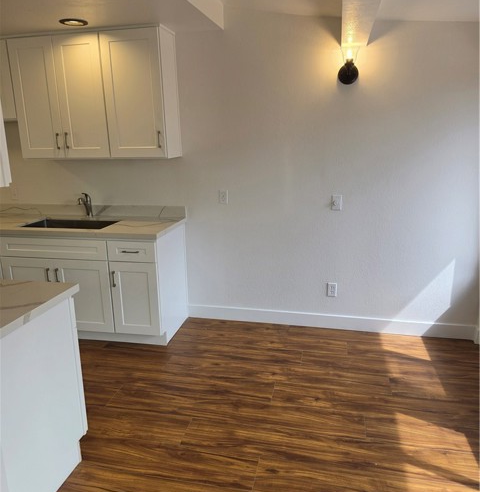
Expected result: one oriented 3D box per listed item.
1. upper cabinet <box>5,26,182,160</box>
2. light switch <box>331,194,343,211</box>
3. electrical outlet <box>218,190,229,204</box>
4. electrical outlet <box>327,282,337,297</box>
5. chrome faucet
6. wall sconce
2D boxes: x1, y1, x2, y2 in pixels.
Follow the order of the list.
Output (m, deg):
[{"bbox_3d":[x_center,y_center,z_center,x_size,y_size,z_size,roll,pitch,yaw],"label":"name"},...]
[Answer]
[{"bbox_3d":[-1.120,-1.157,3.340,1.234,0.905,0.320,2,15,12],"label":"upper cabinet"},{"bbox_3d":[0.753,-0.331,3.300,0.078,0.119,0.020,2,15,12],"label":"light switch"},{"bbox_3d":[-0.136,-0.397,3.487,0.076,0.117,0.011,2,15,12],"label":"electrical outlet"},{"bbox_3d":[0.758,0.362,3.490,0.076,0.118,0.011,2,15,12],"label":"electrical outlet"},{"bbox_3d":[-1.324,-0.345,3.646,0.056,0.220,0.175,2,15,12],"label":"chrome faucet"},{"bbox_3d":[0.764,-1.257,2.974,0.140,0.234,0.156,2,15,12],"label":"wall sconce"}]

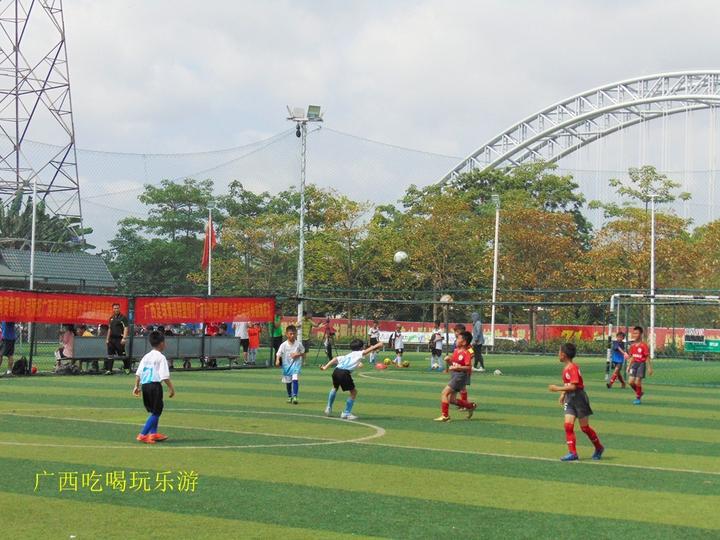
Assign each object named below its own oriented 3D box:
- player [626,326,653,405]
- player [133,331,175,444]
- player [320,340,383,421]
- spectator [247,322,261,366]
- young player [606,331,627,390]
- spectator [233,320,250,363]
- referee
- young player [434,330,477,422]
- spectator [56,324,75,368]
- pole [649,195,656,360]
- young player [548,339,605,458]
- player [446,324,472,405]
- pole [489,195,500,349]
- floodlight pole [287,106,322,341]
[{"bbox_3d":[4.959,1.697,26.200,0.460,1.389,0.360,1,-2,27],"label":"player"},{"bbox_3d":[-2.507,1.408,18.054,0.480,1.312,0.380,0,-2,34],"label":"player"},{"bbox_3d":[-0.162,1.644,22.539,0.850,1.181,0.550,0,-2,38],"label":"player"},{"bbox_3d":[-2.914,1.947,40.407,0.400,1.294,0.280,2,-2,-11],"label":"spectator"},{"bbox_3d":[5.870,2.036,33.795,0.480,1.258,0.380,2,-2,-24],"label":"young player"},{"bbox_3d":[-3.240,1.815,40.205,0.480,1.533,0.320,2,-2,-6],"label":"spectator"},{"bbox_3d":[-5.654,1.605,34.612,0.600,1.640,0.360,1,-2,7],"label":"referee"},{"bbox_3d":[1.476,1.604,22.490,0.620,1.334,0.450,2,-2,-30],"label":"young player"},{"bbox_3d":[-7.172,1.849,36.044,0.650,1.158,0.450,1,-2,15],"label":"spectator"},{"bbox_3d":[11.162,0.263,56.300,0.400,6.245,0.300,1,-2,15],"label":"pole"},{"bbox_3d":[2.391,1.452,16.311,0.500,1.281,0.420,2,-2,-30],"label":"young player"},{"bbox_3d":[1.652,1.599,24.400,0.480,1.396,0.450,3,-2,-41],"label":"player"},{"bbox_3d":[5.539,0.123,60.500,0.350,6.391,0.300,1,-2,24],"label":"pole"},{"bbox_3d":[-1.467,-0.926,40.823,1.000,7.212,0.900,1,-1,-3],"label":"floodlight pole"}]

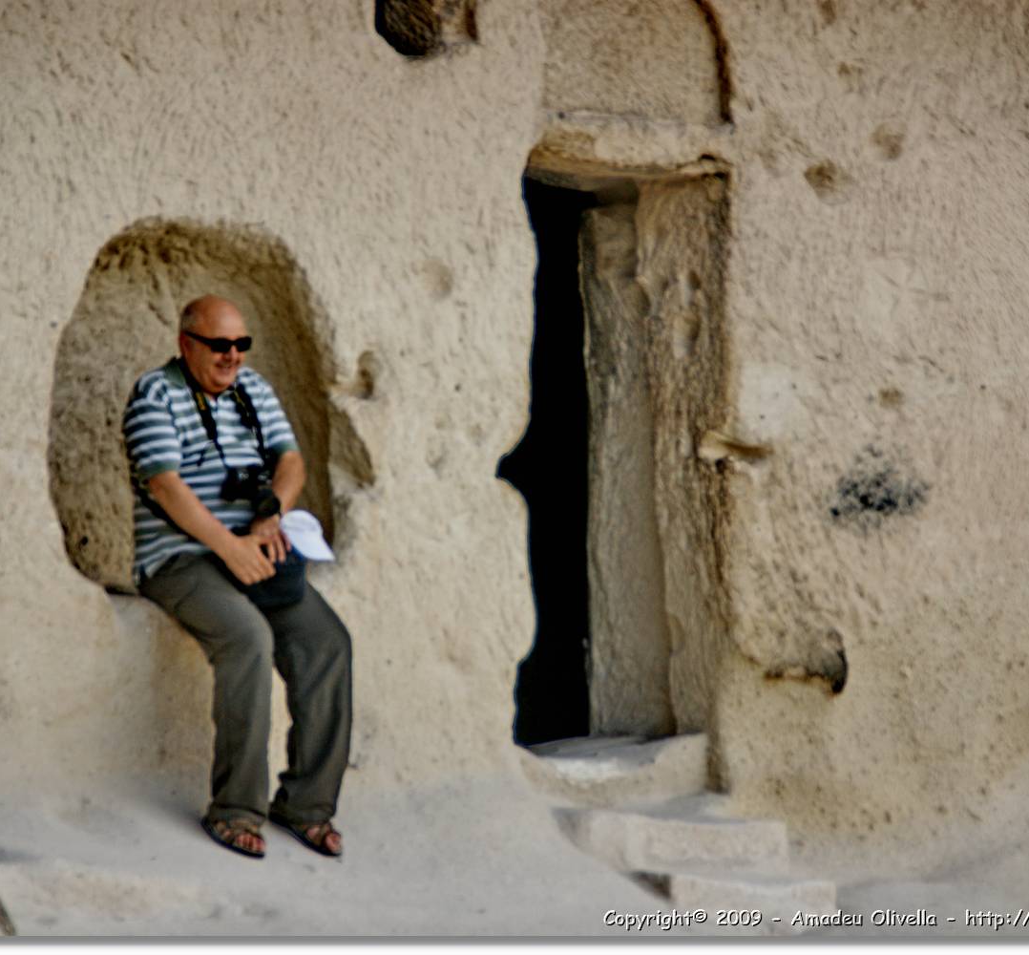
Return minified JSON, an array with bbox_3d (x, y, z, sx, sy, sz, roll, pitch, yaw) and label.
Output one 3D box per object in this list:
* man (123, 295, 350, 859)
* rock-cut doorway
[{"bbox_3d":[-0.702,0.244,19.200,0.540,1.360,0.660,-3,5,-32],"label":"man"},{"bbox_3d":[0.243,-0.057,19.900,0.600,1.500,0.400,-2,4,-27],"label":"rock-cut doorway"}]

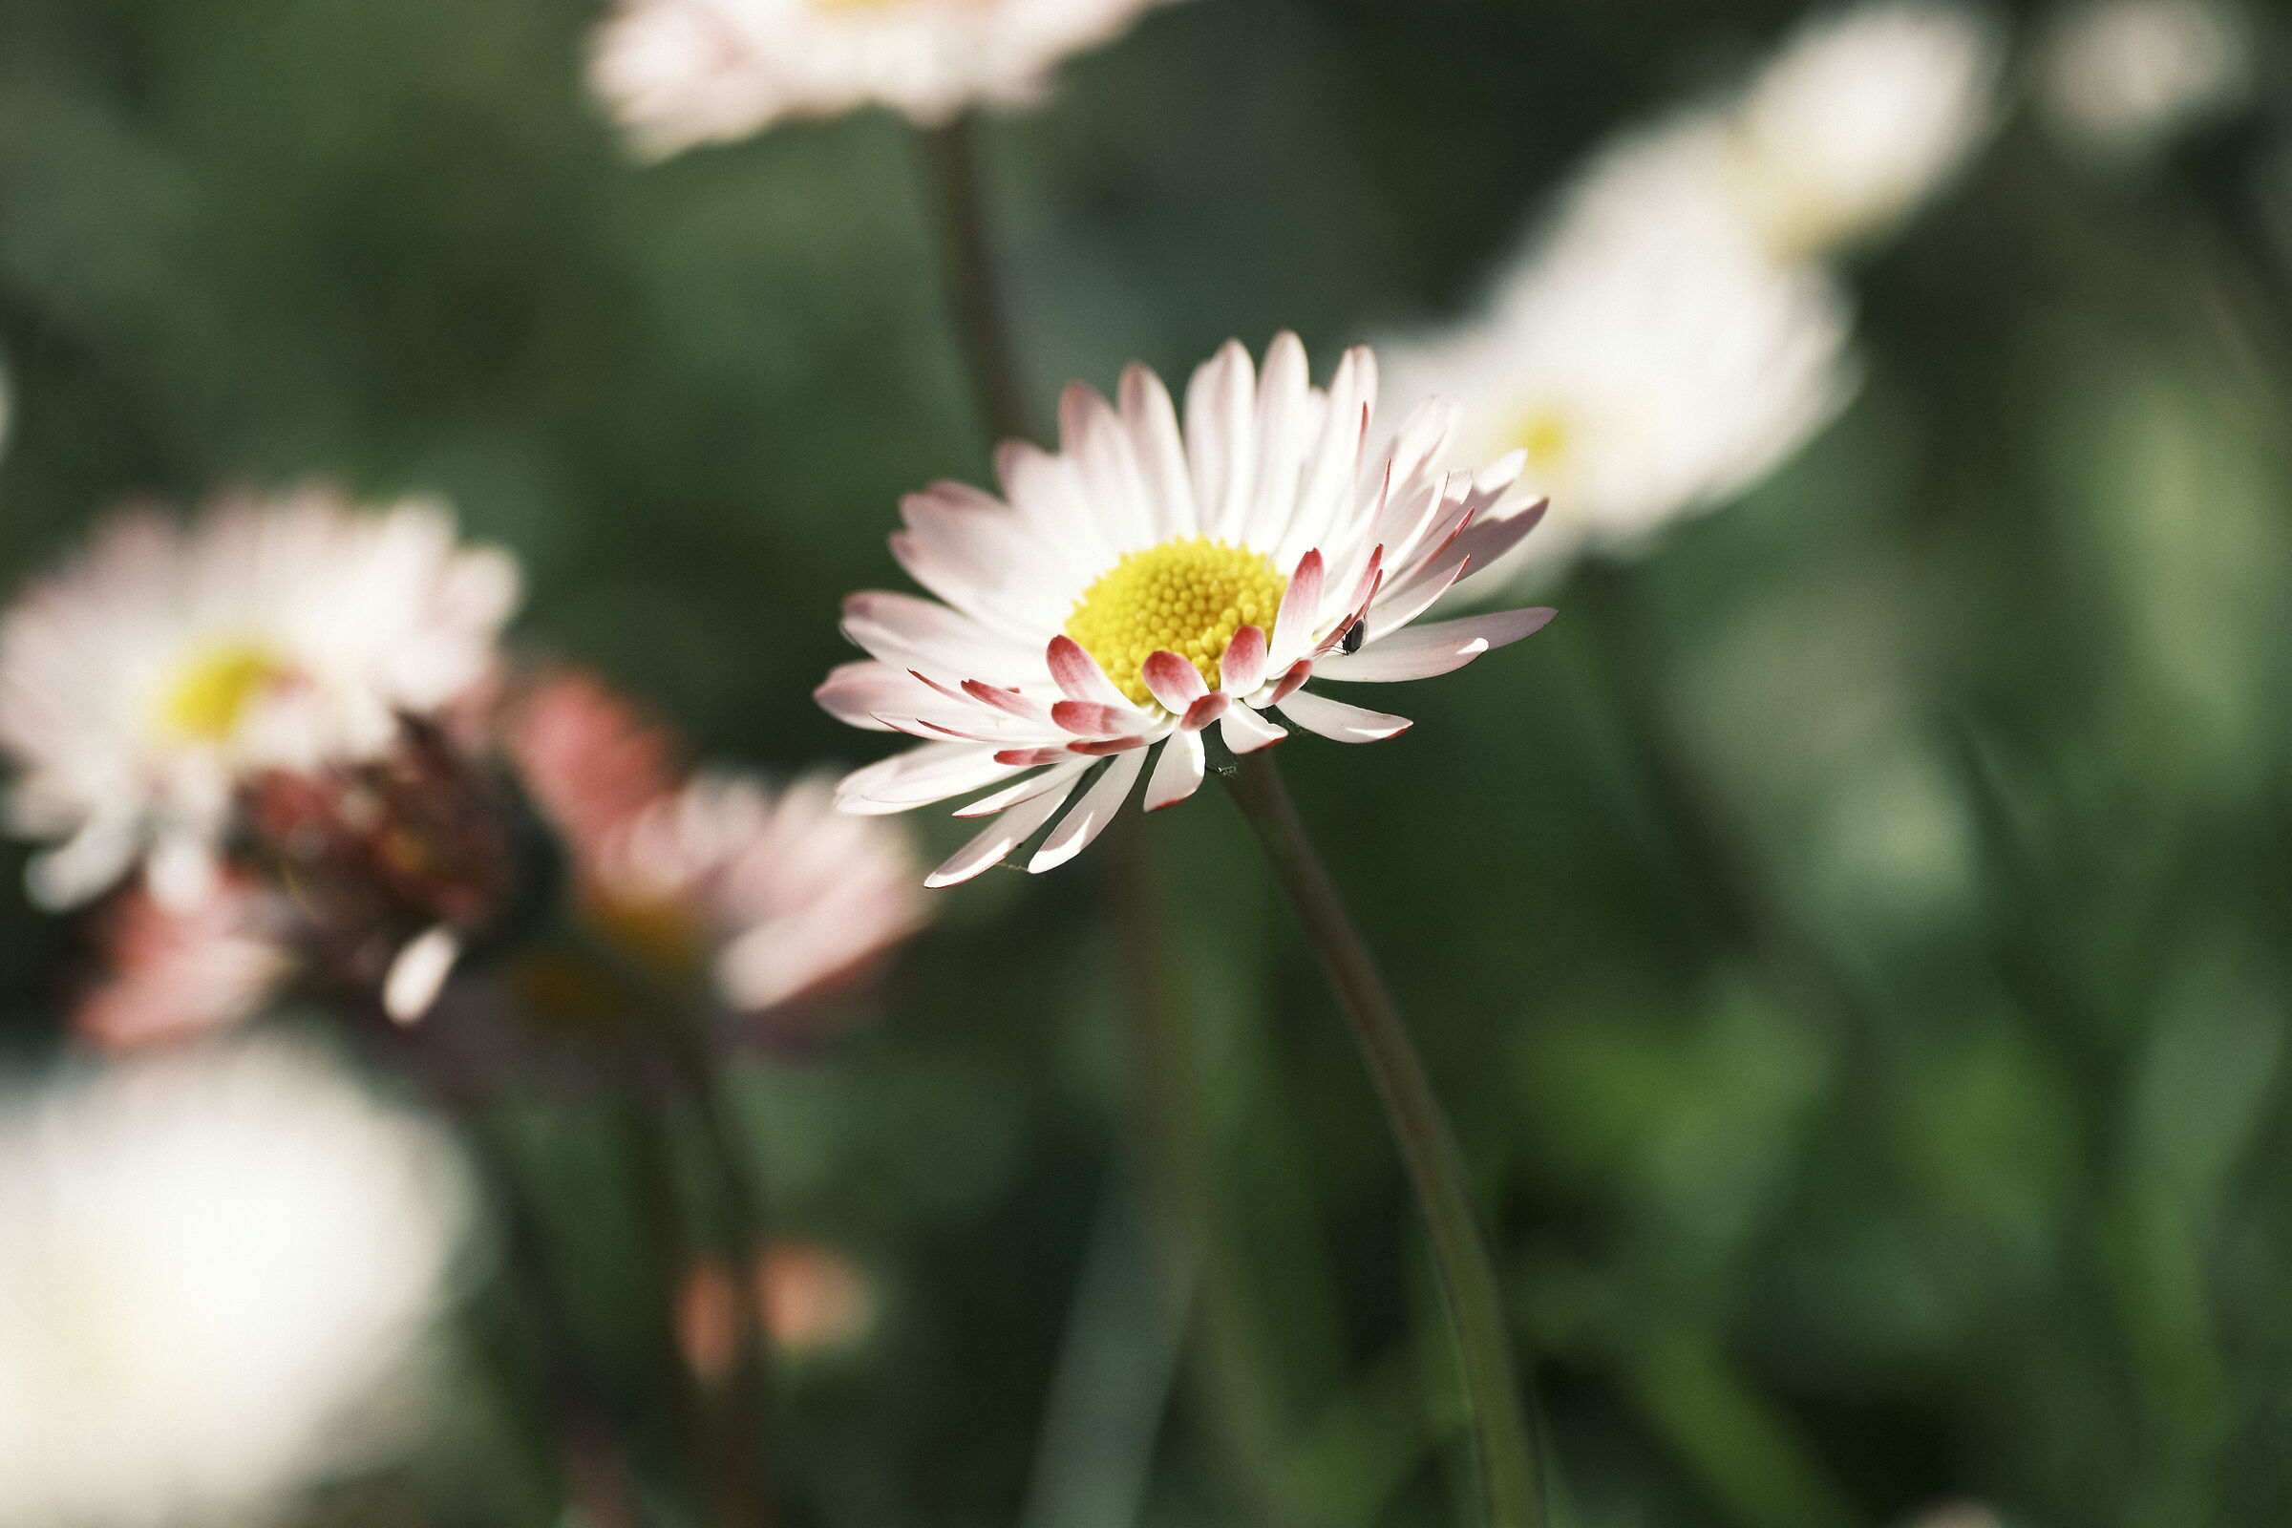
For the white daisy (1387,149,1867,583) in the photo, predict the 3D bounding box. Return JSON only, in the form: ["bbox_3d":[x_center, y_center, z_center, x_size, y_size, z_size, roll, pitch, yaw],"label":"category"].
[{"bbox_3d":[0.018,-0.015,0.960,0.019,0.007,0.019,-19,39,16],"label":"white daisy"}]

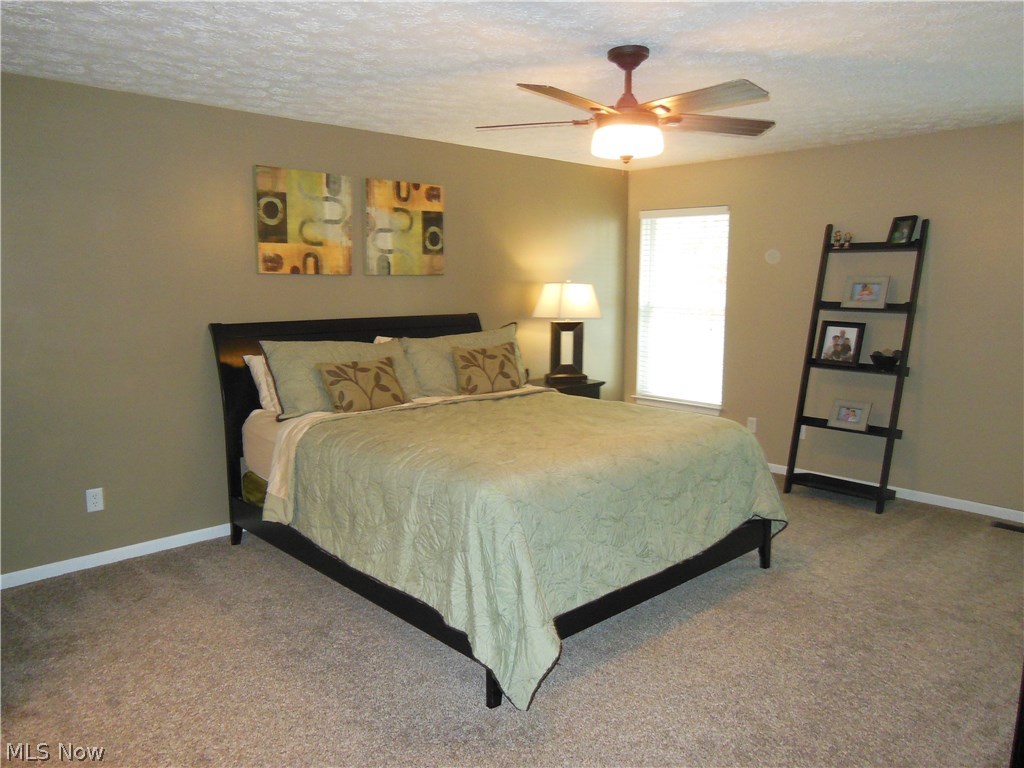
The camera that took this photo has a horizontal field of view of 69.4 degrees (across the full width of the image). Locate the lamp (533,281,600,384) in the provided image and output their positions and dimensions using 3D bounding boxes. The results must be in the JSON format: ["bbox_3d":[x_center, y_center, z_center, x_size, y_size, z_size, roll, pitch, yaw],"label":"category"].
[{"bbox_3d":[0.424,-0.408,5.797,0.410,0.808,0.400,-3,9,-23],"label":"lamp"}]

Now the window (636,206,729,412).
[{"bbox_3d":[1.420,-0.667,6.290,0.060,1.615,0.880,-8,11,-43],"label":"window"}]

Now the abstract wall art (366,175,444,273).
[{"bbox_3d":[-0.710,-1.044,4.985,0.630,0.617,0.040,-8,11,-43],"label":"abstract wall art"}]

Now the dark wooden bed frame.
[{"bbox_3d":[-0.154,0.315,4.029,1.990,1.258,2.410,-8,11,-43],"label":"dark wooden bed frame"}]

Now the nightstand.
[{"bbox_3d":[0.372,0.333,5.886,0.600,0.687,0.460,-8,11,-43],"label":"nightstand"}]

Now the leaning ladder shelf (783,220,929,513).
[{"bbox_3d":[2.342,-0.153,5.056,0.470,1.896,0.690,-8,11,-43],"label":"leaning ladder shelf"}]

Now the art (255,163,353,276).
[{"bbox_3d":[-1.241,-0.963,4.439,0.613,0.607,0.034,-8,12,-43],"label":"art"}]

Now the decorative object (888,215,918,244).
[{"bbox_3d":[2.603,-1.016,4.925,0.018,0.208,0.153,24,-10,-42],"label":"decorative object"}]

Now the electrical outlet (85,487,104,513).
[{"bbox_3d":[-2.173,0.610,3.860,0.073,0.116,0.008,-8,11,-43],"label":"electrical outlet"}]

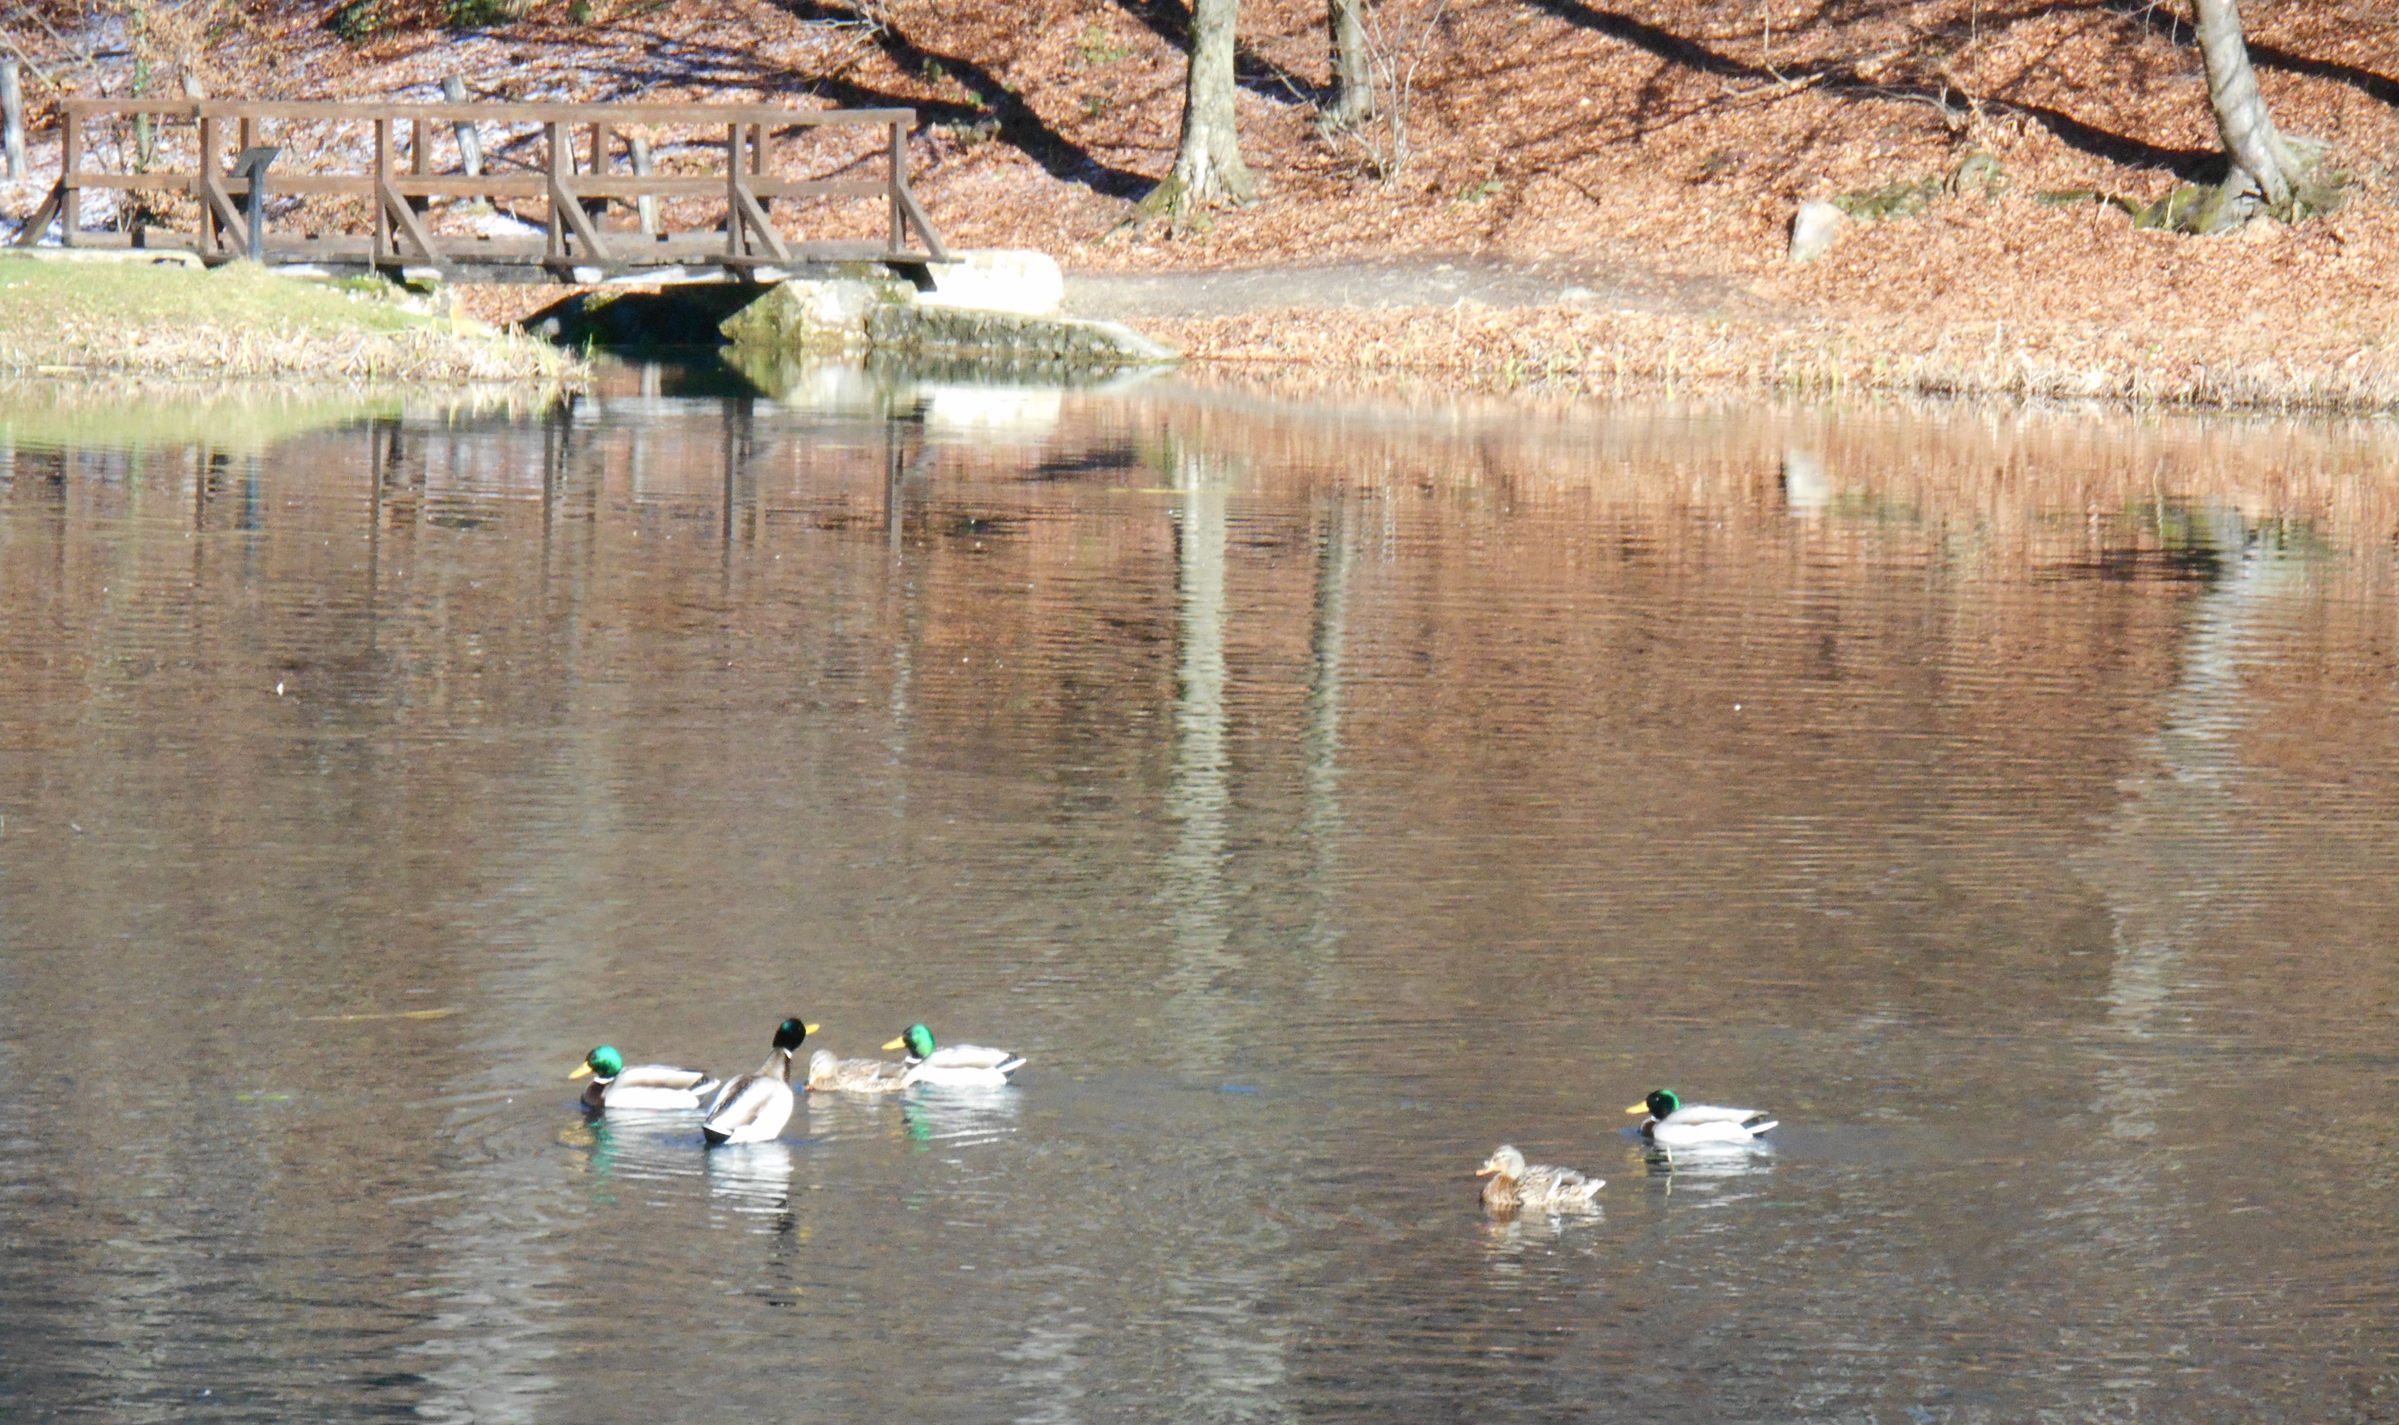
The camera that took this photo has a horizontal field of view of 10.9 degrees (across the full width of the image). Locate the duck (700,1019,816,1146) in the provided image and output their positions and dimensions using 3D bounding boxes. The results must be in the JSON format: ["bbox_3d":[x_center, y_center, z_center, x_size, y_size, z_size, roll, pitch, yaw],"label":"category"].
[{"bbox_3d":[-1.291,1.069,36.982,0.200,0.330,0.380,4,5,32],"label":"duck"}]

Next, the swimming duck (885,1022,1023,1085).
[{"bbox_3d":[-0.752,1.043,38.578,0.440,0.180,0.180,2,4,7],"label":"swimming duck"}]

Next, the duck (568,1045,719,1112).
[{"bbox_3d":[-1.658,1.089,37.675,0.440,0.180,0.180,0,4,-17],"label":"duck"}]

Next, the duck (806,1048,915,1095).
[{"bbox_3d":[-1.026,1.082,38.299,0.380,0.130,0.170,-1,4,-24],"label":"duck"}]

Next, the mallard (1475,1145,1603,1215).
[{"bbox_3d":[0.959,1.294,35.475,0.400,0.180,0.170,-1,5,-30],"label":"mallard"}]

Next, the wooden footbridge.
[{"bbox_3d":[-5.171,-3.836,92.891,6.500,1.280,2.740,-2,5,-38],"label":"wooden footbridge"}]

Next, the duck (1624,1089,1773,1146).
[{"bbox_3d":[1.488,1.183,37.262,0.440,0.170,0.180,1,4,5],"label":"duck"}]

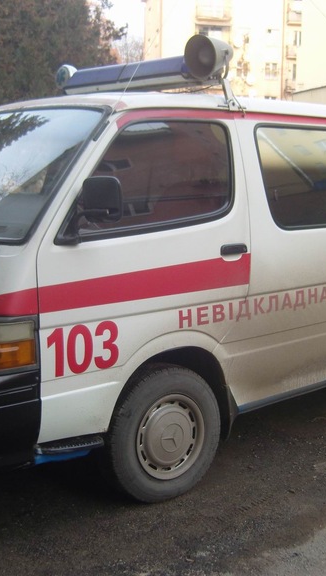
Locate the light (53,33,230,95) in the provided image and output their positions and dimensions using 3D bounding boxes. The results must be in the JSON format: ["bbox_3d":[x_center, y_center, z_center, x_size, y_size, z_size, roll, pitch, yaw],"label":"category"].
[{"bbox_3d":[-0.111,-1.153,3.993,0.265,0.216,1.294,-8,12,-42],"label":"light"}]

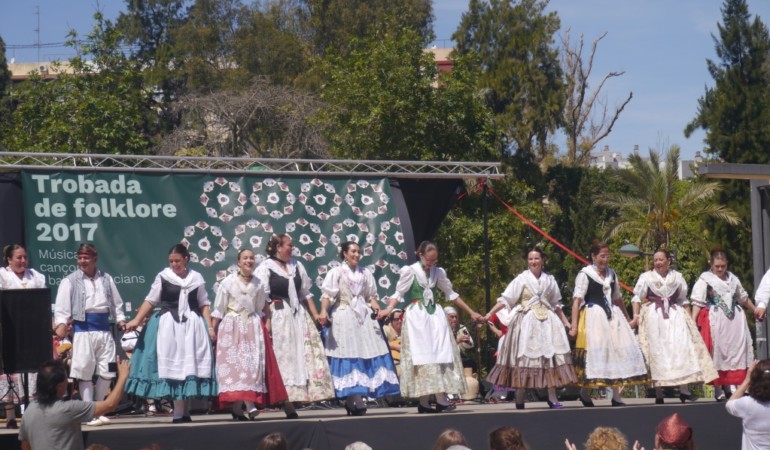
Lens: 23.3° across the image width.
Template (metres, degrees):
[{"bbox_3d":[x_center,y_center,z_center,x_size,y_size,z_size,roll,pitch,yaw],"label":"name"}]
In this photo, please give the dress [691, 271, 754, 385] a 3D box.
[{"bbox_3d":[3.593,1.096,19.896,0.646,1.224,0.552,0,-4,-18],"label":"dress"}]

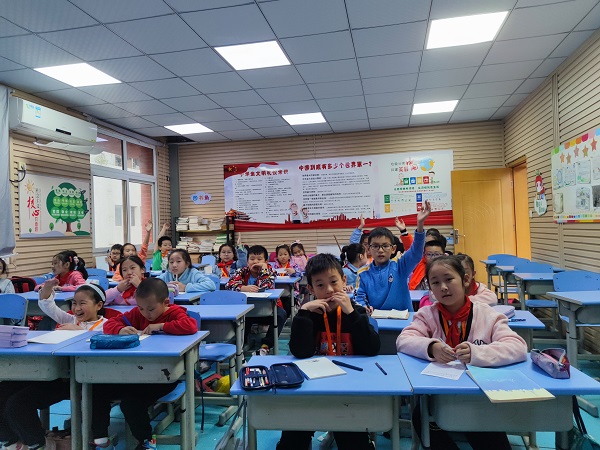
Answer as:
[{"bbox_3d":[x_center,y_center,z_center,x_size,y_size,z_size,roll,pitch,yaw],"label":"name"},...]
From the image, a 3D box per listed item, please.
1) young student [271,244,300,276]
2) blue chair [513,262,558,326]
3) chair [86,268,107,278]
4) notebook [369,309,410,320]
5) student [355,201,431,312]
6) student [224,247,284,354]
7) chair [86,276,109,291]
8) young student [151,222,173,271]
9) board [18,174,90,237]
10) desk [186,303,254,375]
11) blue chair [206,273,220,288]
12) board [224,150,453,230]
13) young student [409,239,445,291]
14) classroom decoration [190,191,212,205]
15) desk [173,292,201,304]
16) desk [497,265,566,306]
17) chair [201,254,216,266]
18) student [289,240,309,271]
[{"bbox_3d":[-0.142,0.726,4.173,0.440,1.050,0.580,-2,0,5],"label":"young student"},{"bbox_3d":[2.406,0.805,4.131,0.380,0.800,0.460,-2,0,12],"label":"blue chair"},{"bbox_3d":[-2.585,0.957,5.003,0.380,0.800,0.460,-2,0,12],"label":"chair"},{"bbox_3d":[0.535,0.528,2.444,0.215,0.025,0.190,-2,0,12],"label":"notebook"},{"bbox_3d":[0.553,0.552,2.524,0.460,1.380,0.460,-2,0,11],"label":"student"},{"bbox_3d":[-0.360,0.725,3.746,0.470,1.100,0.640,-2,0,4],"label":"student"},{"bbox_3d":[-2.043,0.905,3.822,0.400,0.820,0.430,-2,0,9],"label":"chair"},{"bbox_3d":[-1.692,0.633,5.054,0.420,1.320,0.520,-2,0,-2],"label":"young student"},{"bbox_3d":[-2.881,-0.209,4.981,0.020,0.720,1.080,-2,0,12],"label":"board"},{"bbox_3d":[-0.652,0.936,2.801,0.600,0.715,0.400,-2,0,12],"label":"desk"},{"bbox_3d":[-0.973,0.886,3.963,0.380,0.810,0.430,-2,0,12],"label":"blue chair"},{"bbox_3d":[0.544,-0.531,6.979,3.840,1.170,0.020,-2,0,12],"label":"board"},{"bbox_3d":[1.045,0.680,3.275,0.430,1.080,0.580,-2,0,13],"label":"young student"},{"bbox_3d":[-1.800,-0.502,7.542,0.410,0.250,0.020,-2,0,12],"label":"classroom decoration"},{"bbox_3d":[-1.072,0.938,3.411,0.600,0.715,0.410,-2,0,12],"label":"desk"},{"bbox_3d":[2.510,0.828,4.528,0.600,0.715,0.420,-2,0,12],"label":"desk"},{"bbox_3d":[-1.402,0.904,6.433,0.380,0.820,0.430,-2,0,24],"label":"chair"},{"bbox_3d":[-0.024,0.716,4.873,0.420,1.050,0.580,-2,0,5],"label":"student"}]

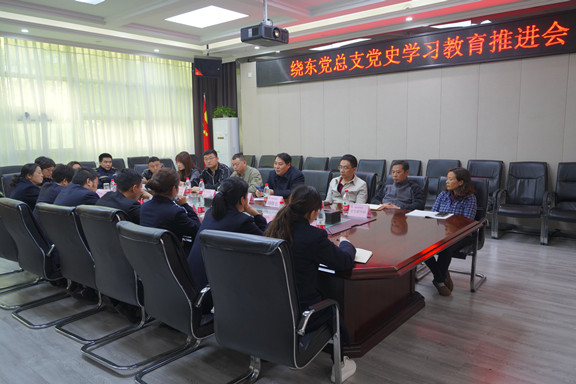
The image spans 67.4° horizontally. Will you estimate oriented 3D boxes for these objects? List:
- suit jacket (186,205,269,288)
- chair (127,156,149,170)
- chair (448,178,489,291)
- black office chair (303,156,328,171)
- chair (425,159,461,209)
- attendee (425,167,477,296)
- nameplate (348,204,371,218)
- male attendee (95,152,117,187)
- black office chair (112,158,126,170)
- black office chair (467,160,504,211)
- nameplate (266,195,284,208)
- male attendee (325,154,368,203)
[{"bbox_3d":[-0.390,0.395,2.874,0.500,0.593,0.580,5,10,39],"label":"suit jacket"},{"bbox_3d":[-2.750,-0.100,8.514,0.650,1.050,0.600,5,10,39],"label":"chair"},{"bbox_3d":[1.675,0.377,4.374,0.570,1.011,0.600,5,10,36],"label":"chair"},{"bbox_3d":[0.447,-0.154,8.379,0.600,1.060,0.660,5,10,39],"label":"black office chair"},{"bbox_3d":[2.342,0.039,6.682,0.600,1.011,0.680,5,10,39],"label":"chair"},{"bbox_3d":[1.608,0.350,4.213,0.660,1.180,0.500,-8,11,-42],"label":"attendee"},{"bbox_3d":[0.681,0.174,4.035,0.070,0.095,0.220,-8,10,-39],"label":"nameplate"},{"bbox_3d":[-2.663,0.041,6.516,0.560,1.254,0.740,-8,11,-41],"label":"male attendee"},{"bbox_3d":[-3.122,-0.029,8.062,0.650,1.050,0.600,5,10,39],"label":"black office chair"},{"bbox_3d":[2.843,0.069,6.441,0.600,1.060,0.660,5,10,39],"label":"black office chair"},{"bbox_3d":[-0.133,0.108,4.537,0.200,0.090,0.080,6,11,40],"label":"nameplate"},{"bbox_3d":[0.602,0.203,4.925,0.560,1.260,0.820,7,11,43],"label":"male attendee"}]

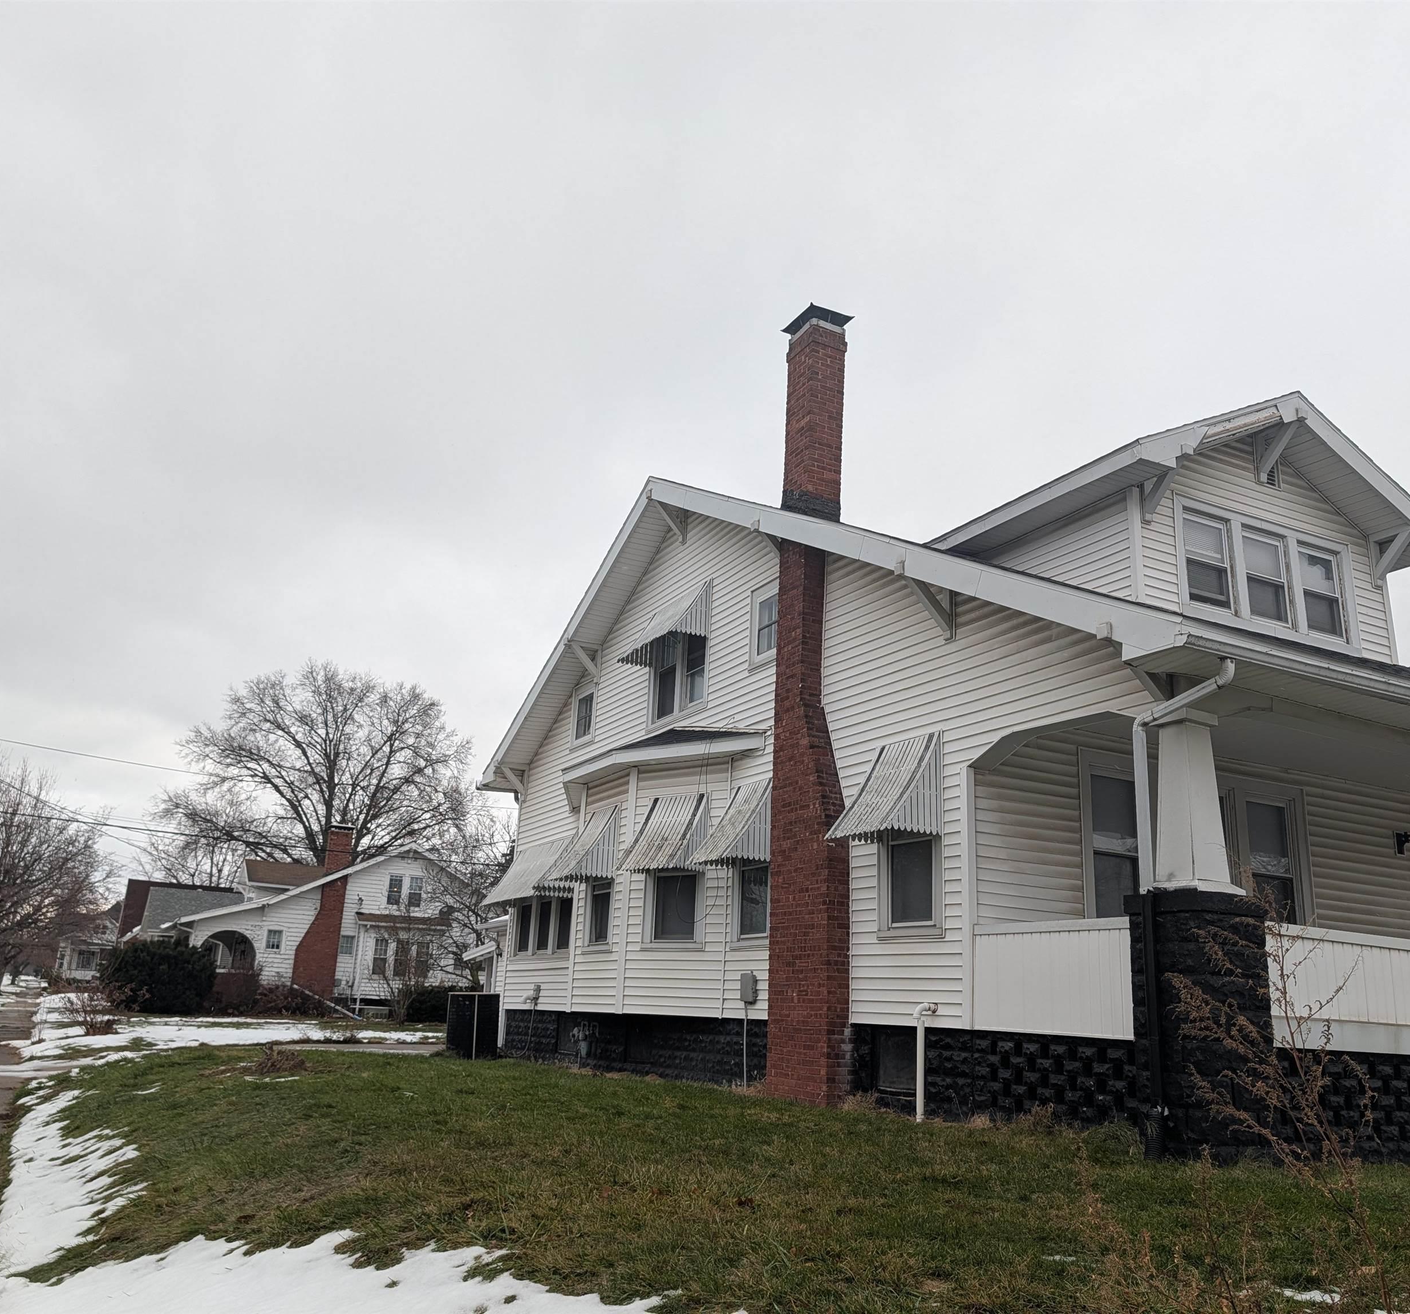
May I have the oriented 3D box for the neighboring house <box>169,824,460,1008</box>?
[{"bbox_3d":[-14.926,10.841,49.482,12.660,6.670,8.700,11,-18,-25],"label":"neighboring house"}]

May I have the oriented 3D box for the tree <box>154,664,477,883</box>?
[{"bbox_3d":[-20.746,9.007,64.480,16.080,18.113,15.000,11,-18,-25],"label":"tree"}]

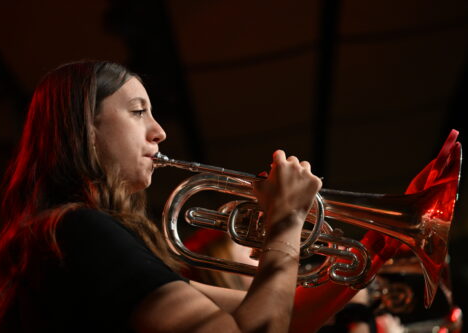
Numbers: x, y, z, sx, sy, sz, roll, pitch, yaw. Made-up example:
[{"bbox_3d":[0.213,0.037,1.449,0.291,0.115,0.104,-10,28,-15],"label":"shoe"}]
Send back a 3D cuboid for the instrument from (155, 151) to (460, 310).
[{"bbox_3d":[0.095,0.050,1.560,0.482,0.268,0.265,10,-9,7],"label":"instrument"}]

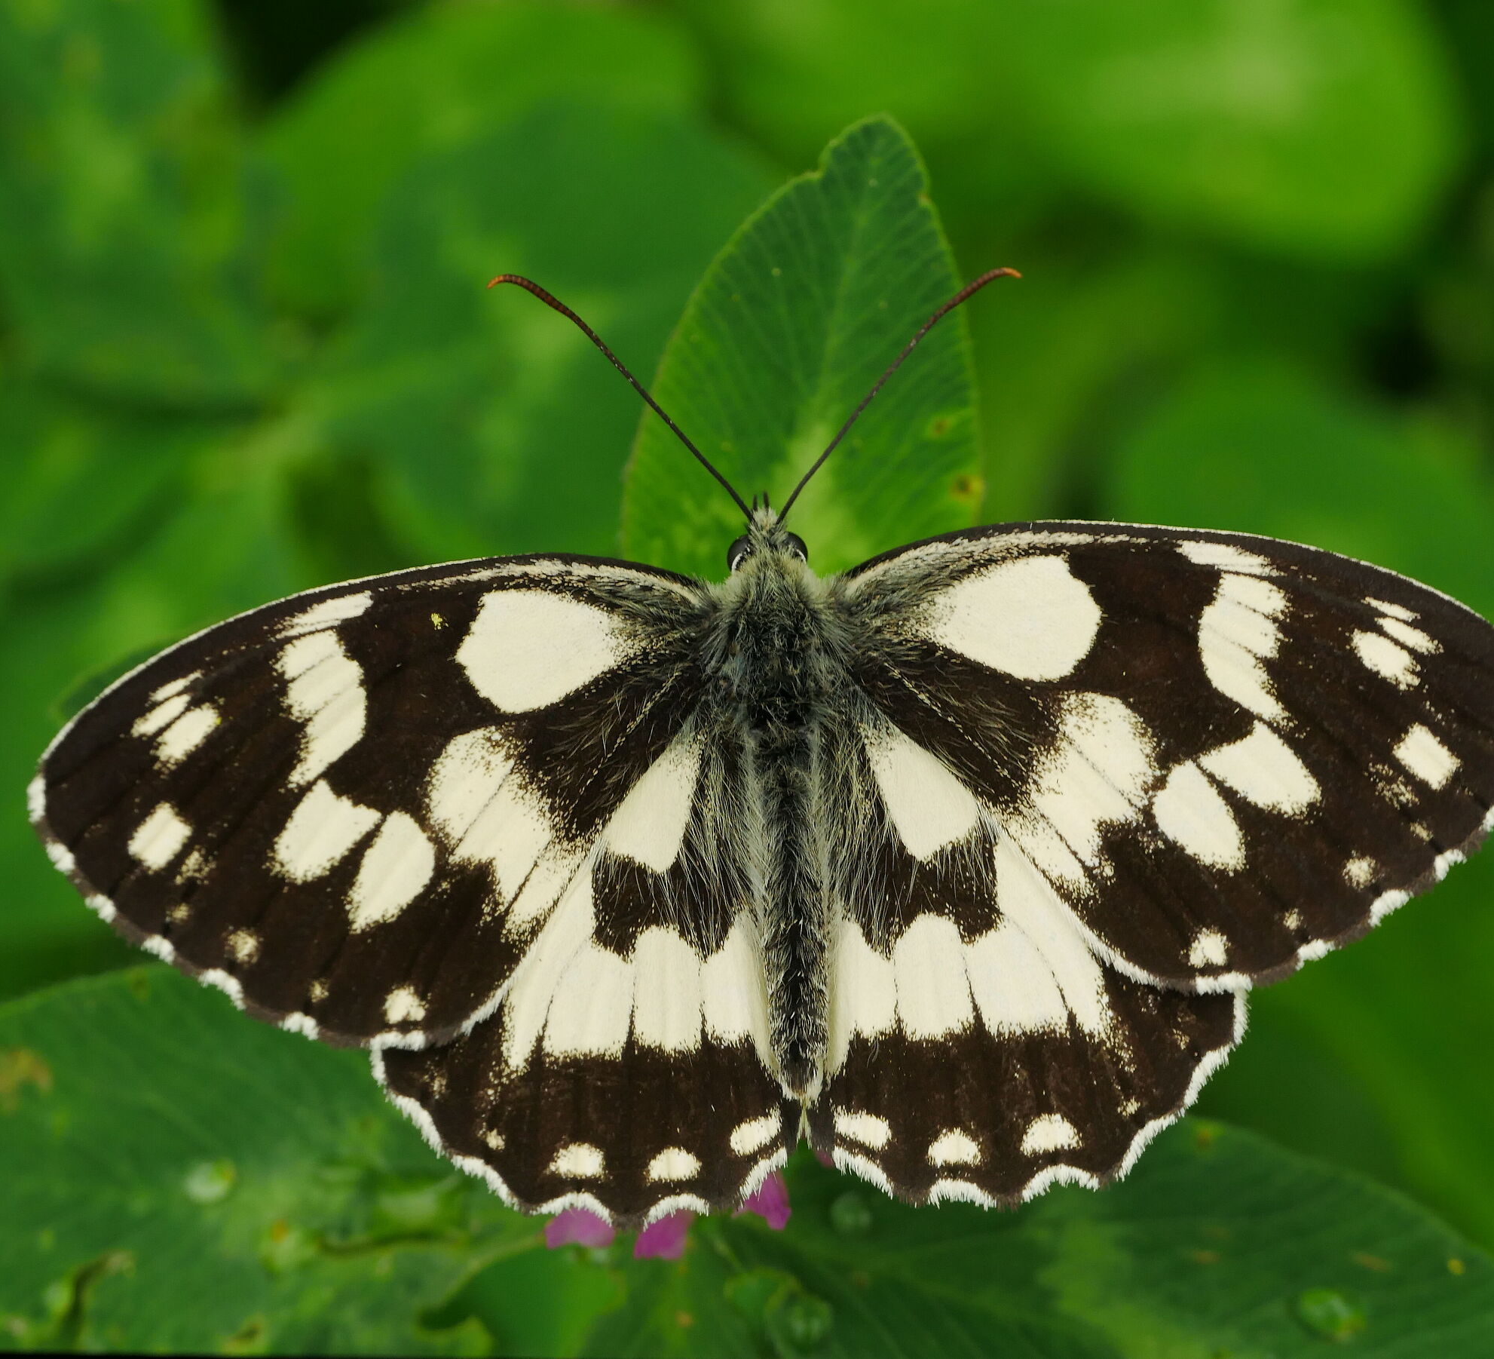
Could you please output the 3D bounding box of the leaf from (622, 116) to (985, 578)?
[{"bbox_3d":[0.002,-0.009,0.228,0.014,0.023,0.004,8,17,0],"label":"leaf"}]

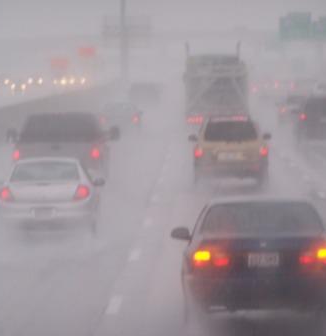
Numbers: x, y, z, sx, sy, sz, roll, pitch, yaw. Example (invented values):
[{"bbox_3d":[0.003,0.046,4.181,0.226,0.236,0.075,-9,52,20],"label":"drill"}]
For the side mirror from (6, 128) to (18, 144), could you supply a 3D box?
[{"bbox_3d":[-3.545,-0.742,81.700,0.250,0.350,0.160,-1,2,1],"label":"side mirror"}]

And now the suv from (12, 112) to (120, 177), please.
[{"bbox_3d":[-2.363,-0.337,81.000,2.100,1.930,5.750,-1,2,1],"label":"suv"}]

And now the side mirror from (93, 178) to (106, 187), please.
[{"bbox_3d":[-1.170,0.272,64.100,0.210,0.150,0.120,-1,2,1],"label":"side mirror"}]

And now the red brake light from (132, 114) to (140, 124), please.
[{"bbox_3d":[-1.145,-2.042,146.000,0.290,0.330,0.160,-1,2,1],"label":"red brake light"}]

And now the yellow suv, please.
[{"bbox_3d":[1.717,-0.508,87.200,1.820,1.730,4.450,-1,2,1],"label":"yellow suv"}]

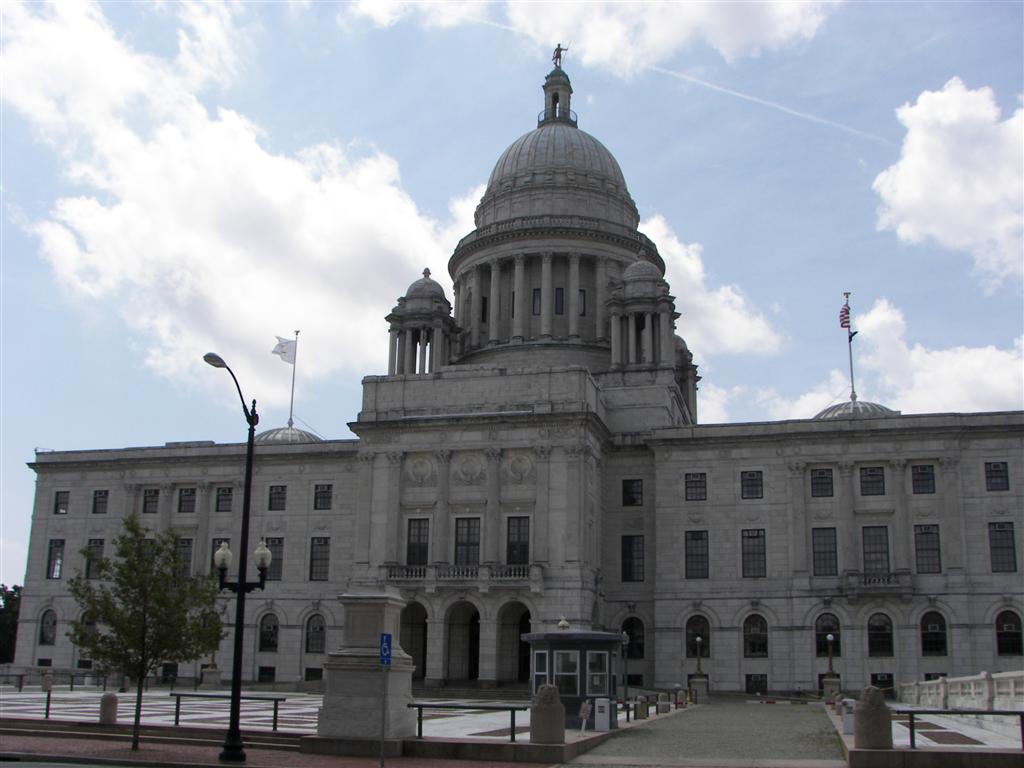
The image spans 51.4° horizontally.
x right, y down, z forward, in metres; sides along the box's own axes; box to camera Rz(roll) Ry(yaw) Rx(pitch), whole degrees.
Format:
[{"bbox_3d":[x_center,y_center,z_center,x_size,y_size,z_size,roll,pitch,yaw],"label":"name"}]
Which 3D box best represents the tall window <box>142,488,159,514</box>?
[{"bbox_3d":[-34.789,11.358,102.765,1.700,2.300,0.300,-3,-14,14],"label":"tall window"}]

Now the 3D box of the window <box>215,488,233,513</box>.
[{"bbox_3d":[-27.407,10.972,101.165,1.711,2.298,0.300,-3,-15,15],"label":"window"}]

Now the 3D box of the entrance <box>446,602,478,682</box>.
[{"bbox_3d":[-3.875,19.959,82.863,2.850,6.200,1.000,-3,-15,15],"label":"entrance"}]

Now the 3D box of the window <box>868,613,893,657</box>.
[{"bbox_3d":[28.841,19.645,83.346,1.864,3.418,0.300,-3,-15,15],"label":"window"}]

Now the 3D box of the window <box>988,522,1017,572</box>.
[{"bbox_3d":[38.154,12.705,82.750,1.873,3.929,0.300,-3,-15,15],"label":"window"}]

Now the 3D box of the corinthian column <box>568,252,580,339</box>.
[{"bbox_3d":[6.250,-8.850,106.495,1.170,9.114,1.170,-3,-15,14],"label":"corinthian column"}]

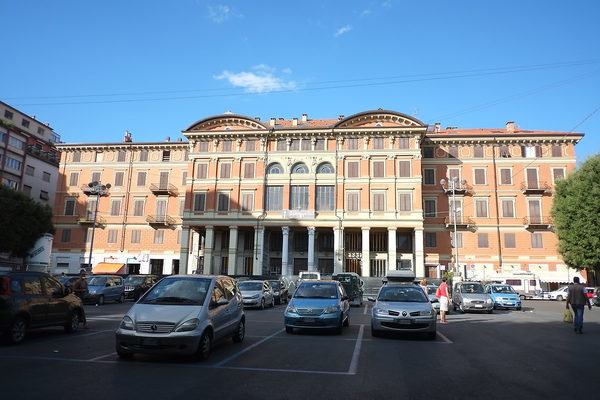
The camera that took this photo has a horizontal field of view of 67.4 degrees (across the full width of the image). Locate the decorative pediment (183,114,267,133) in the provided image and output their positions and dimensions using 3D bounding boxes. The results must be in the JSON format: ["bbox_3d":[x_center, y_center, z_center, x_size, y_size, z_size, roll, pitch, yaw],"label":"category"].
[{"bbox_3d":[-9.224,-9.415,56.430,10.605,2.172,1.500,0,-11,7],"label":"decorative pediment"}]

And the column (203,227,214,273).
[{"bbox_3d":[-11.498,6.923,57.259,1.080,7.042,1.020,0,-10,6],"label":"column"}]

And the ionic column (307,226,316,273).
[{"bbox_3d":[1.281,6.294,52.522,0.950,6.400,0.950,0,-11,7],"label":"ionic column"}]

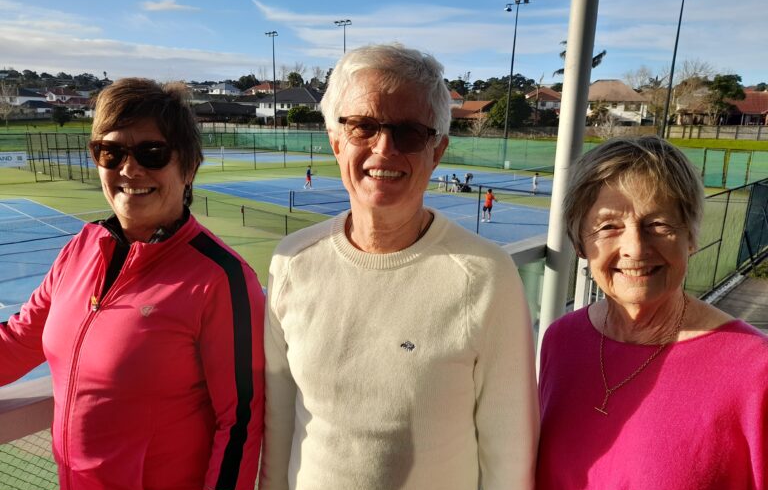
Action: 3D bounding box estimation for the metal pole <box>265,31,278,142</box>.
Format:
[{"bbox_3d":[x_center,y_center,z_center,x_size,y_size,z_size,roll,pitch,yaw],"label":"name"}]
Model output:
[{"bbox_3d":[-13.772,-18.942,69.057,1.600,14.187,0.500,-1,13,-11],"label":"metal pole"}]

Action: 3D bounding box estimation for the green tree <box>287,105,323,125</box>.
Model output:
[{"bbox_3d":[-14.598,-23.714,104.560,7.000,4.900,5.000,0,13,-8],"label":"green tree"}]

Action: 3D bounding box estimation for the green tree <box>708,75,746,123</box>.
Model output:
[{"bbox_3d":[47.969,-19.763,79.005,5.600,8.800,5.600,9,15,29],"label":"green tree"}]

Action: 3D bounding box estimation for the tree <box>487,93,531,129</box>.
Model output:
[{"bbox_3d":[23.551,-24.785,105.914,8.600,8.000,7.500,4,13,12],"label":"tree"}]

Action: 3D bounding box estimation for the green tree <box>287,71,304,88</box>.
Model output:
[{"bbox_3d":[-23.758,-40.969,149.199,4.900,10.500,4.900,0,13,-9],"label":"green tree"}]

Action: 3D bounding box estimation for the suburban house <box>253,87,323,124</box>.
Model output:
[{"bbox_3d":[-18.899,-29.452,119.346,13.400,8.600,10.000,5,14,12],"label":"suburban house"}]

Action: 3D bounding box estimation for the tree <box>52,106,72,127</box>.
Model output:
[{"bbox_3d":[-62.559,-24.943,107.991,4.100,4.300,4.100,-6,15,-29],"label":"tree"}]

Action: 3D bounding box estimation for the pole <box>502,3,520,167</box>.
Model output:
[{"bbox_3d":[11.985,-14.687,52.236,0.320,15.016,0.320,2,13,0],"label":"pole"}]

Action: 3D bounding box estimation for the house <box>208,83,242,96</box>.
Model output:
[{"bbox_3d":[-74.961,-72.875,262.799,11.000,7.000,11.000,9,15,28],"label":"house"}]

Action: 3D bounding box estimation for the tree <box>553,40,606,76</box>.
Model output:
[{"bbox_3d":[32.556,-26.668,94.827,8.800,16.000,8.800,6,14,17],"label":"tree"}]

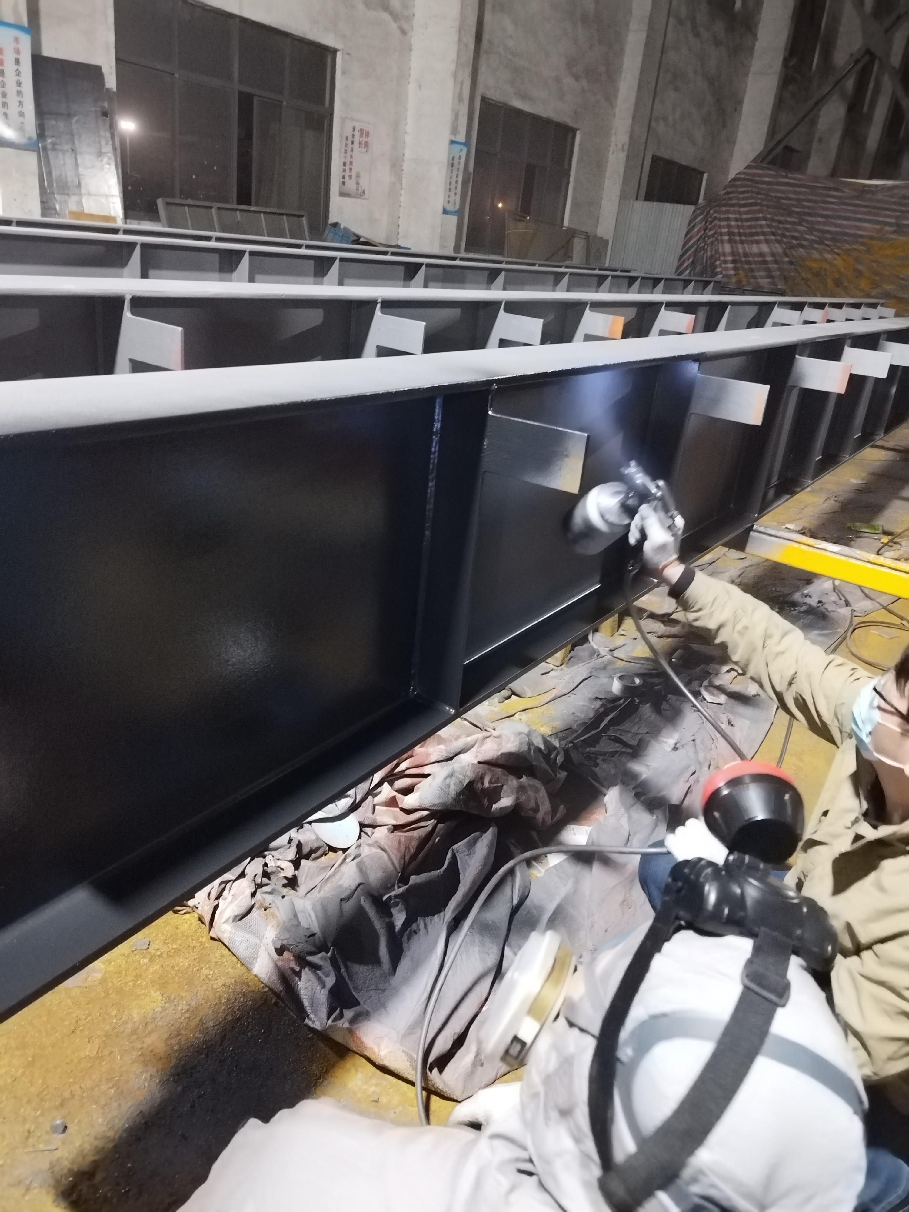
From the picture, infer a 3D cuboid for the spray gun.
[{"bbox_3d":[0.386,-0.202,2.044,0.190,0.270,0.121,49,50,2],"label":"spray gun"}]

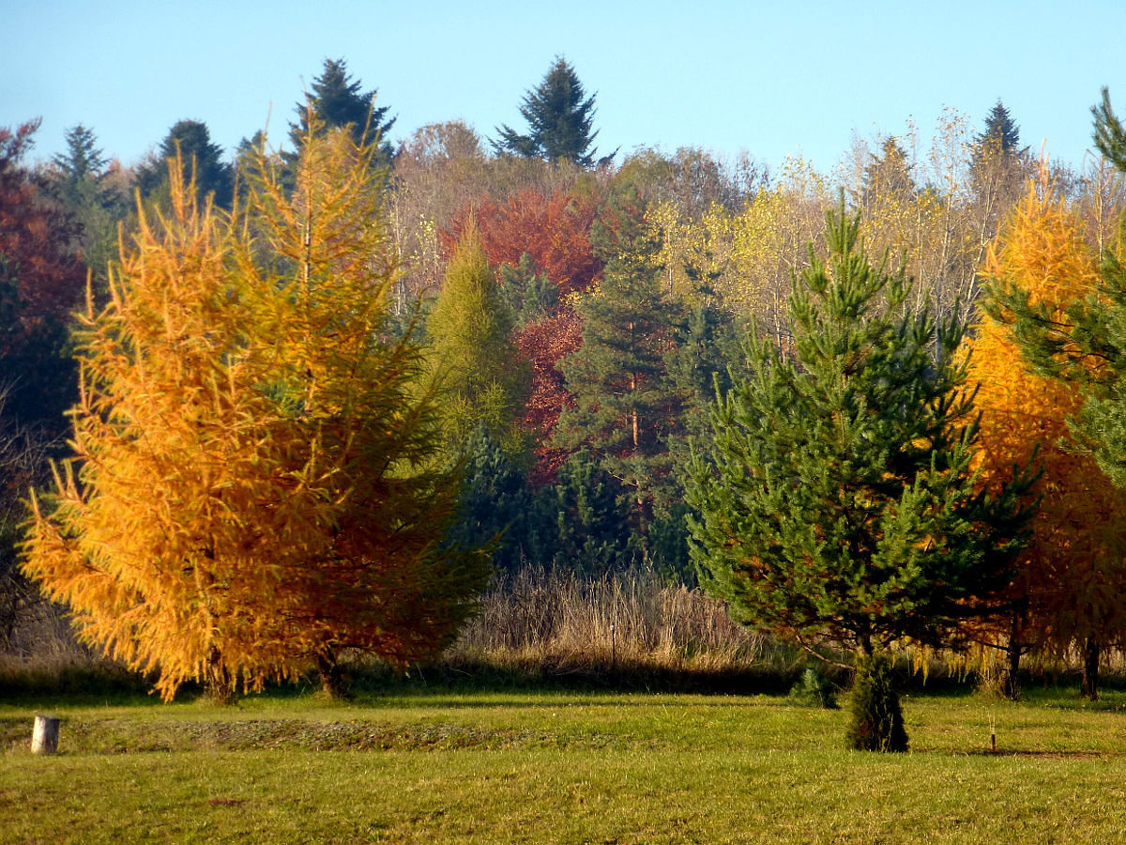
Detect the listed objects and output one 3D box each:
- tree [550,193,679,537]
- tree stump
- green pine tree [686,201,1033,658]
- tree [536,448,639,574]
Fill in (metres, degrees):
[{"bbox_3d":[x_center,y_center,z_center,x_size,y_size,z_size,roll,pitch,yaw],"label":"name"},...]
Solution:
[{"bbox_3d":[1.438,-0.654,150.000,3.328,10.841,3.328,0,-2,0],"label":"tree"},{"bbox_3d":[-5.254,3.167,60.000,0.252,0.409,0.252,5,-2,0],"label":"tree stump"},{"bbox_3d":[3.311,0.377,66.000,3.891,5.848,3.697,0,-2,0],"label":"green pine tree"},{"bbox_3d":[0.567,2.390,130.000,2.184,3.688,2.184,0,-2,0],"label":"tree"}]

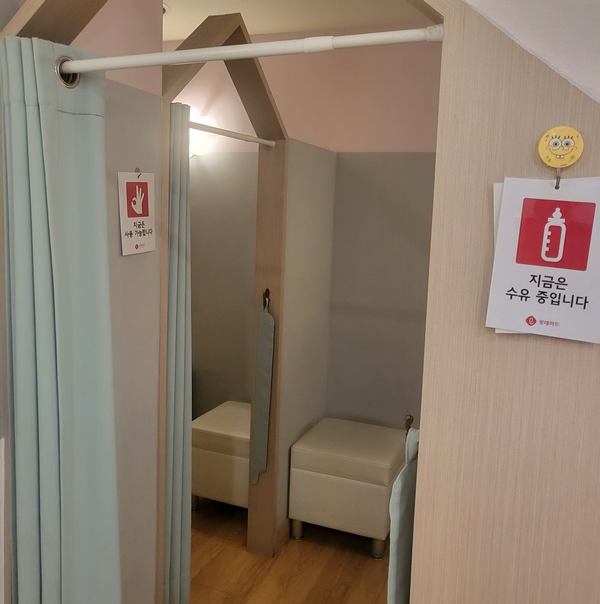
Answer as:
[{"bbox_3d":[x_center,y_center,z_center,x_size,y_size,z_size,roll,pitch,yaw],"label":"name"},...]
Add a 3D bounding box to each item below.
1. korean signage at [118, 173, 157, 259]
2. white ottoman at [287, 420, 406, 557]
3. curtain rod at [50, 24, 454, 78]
[{"bbox_3d":[-0.413,-0.226,1.542,0.009,0.207,0.145,5,11,21],"label":"korean signage"},{"bbox_3d":[0.252,0.873,2.871,0.459,0.439,0.474,5,8,21],"label":"white ottoman"},{"bbox_3d":[-0.148,-0.446,1.075,0.800,0.025,0.025,5,8,21],"label":"curtain rod"}]

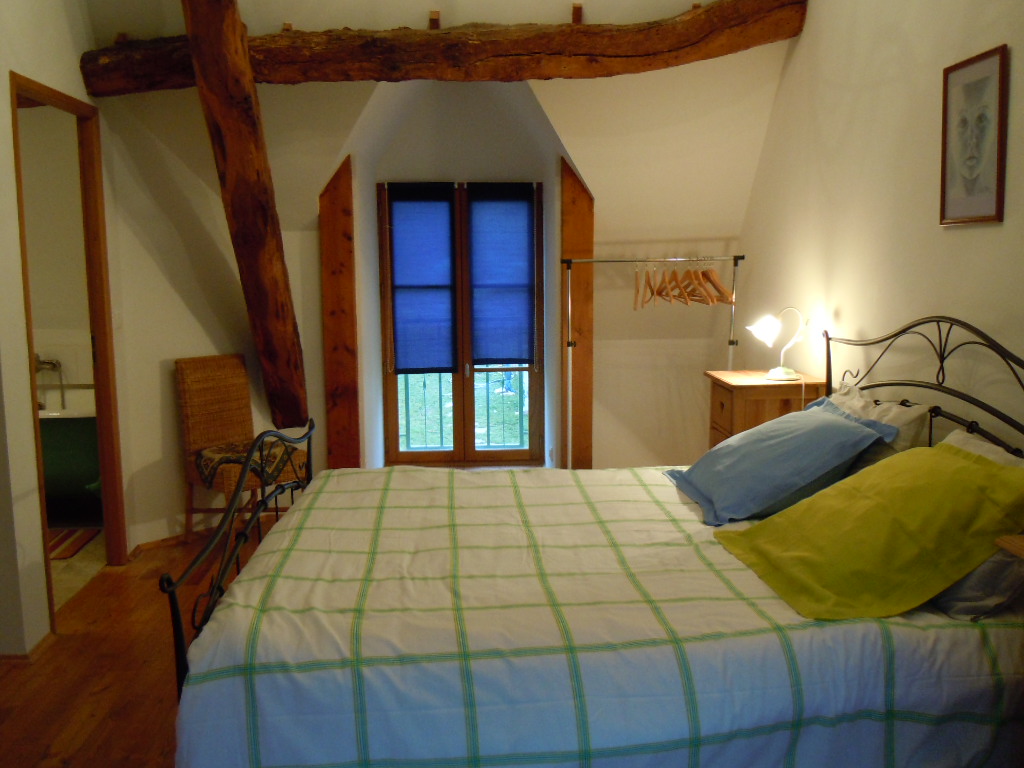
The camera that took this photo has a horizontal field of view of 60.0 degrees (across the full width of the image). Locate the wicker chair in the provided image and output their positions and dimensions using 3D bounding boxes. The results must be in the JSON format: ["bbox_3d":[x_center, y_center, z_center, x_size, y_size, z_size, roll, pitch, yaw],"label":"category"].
[{"bbox_3d":[-1.381,0.347,4.510,0.510,0.940,0.440,7,11,41],"label":"wicker chair"}]

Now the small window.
[{"bbox_3d":[-0.298,-0.356,5.390,0.978,1.692,0.120,-1,8,-5],"label":"small window"}]

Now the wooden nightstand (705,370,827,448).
[{"bbox_3d":[1.111,0.406,3.975,0.404,0.880,0.456,-1,8,-5],"label":"wooden nightstand"}]

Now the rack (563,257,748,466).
[{"bbox_3d":[0.736,0.050,4.693,0.970,1.450,0.420,-1,8,-5],"label":"rack"}]

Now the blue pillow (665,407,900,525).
[{"bbox_3d":[0.946,0.252,3.200,0.644,0.170,0.643,-26,10,-1],"label":"blue pillow"}]

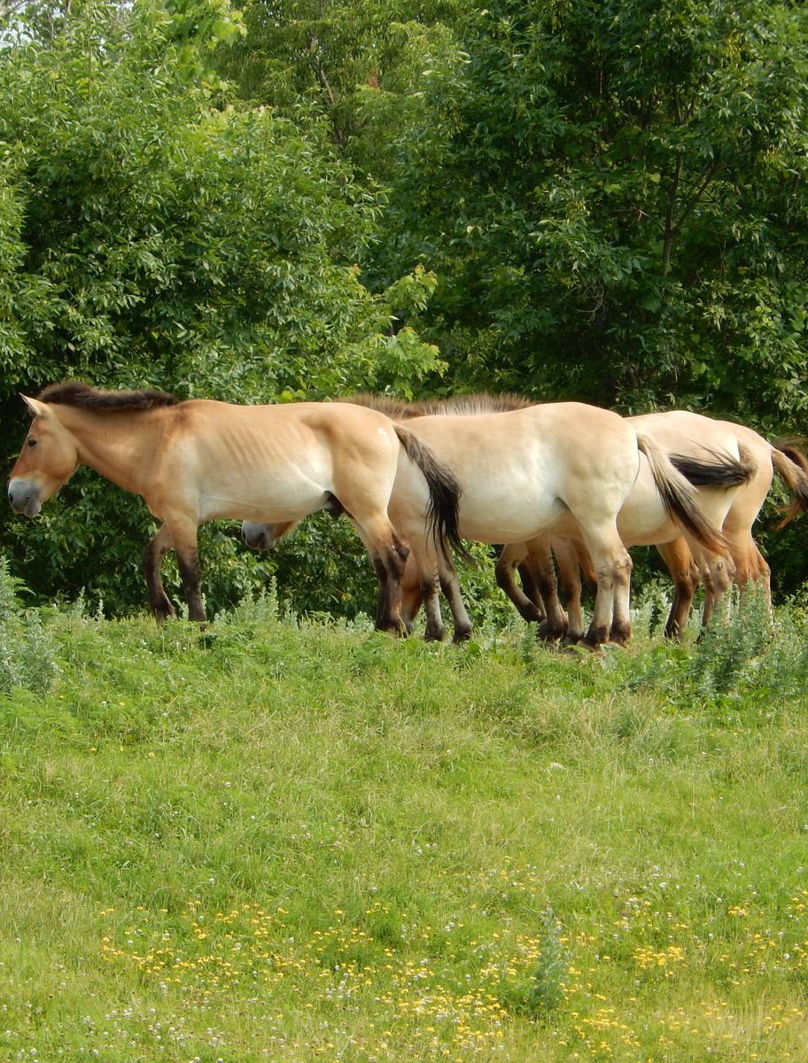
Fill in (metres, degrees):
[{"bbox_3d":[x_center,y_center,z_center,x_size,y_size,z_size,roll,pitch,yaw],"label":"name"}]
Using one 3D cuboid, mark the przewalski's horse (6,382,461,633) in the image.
[{"bbox_3d":[-0.982,-0.130,70.300,2.537,1.450,0.520,0,1,7],"label":"przewalski's horse"}]

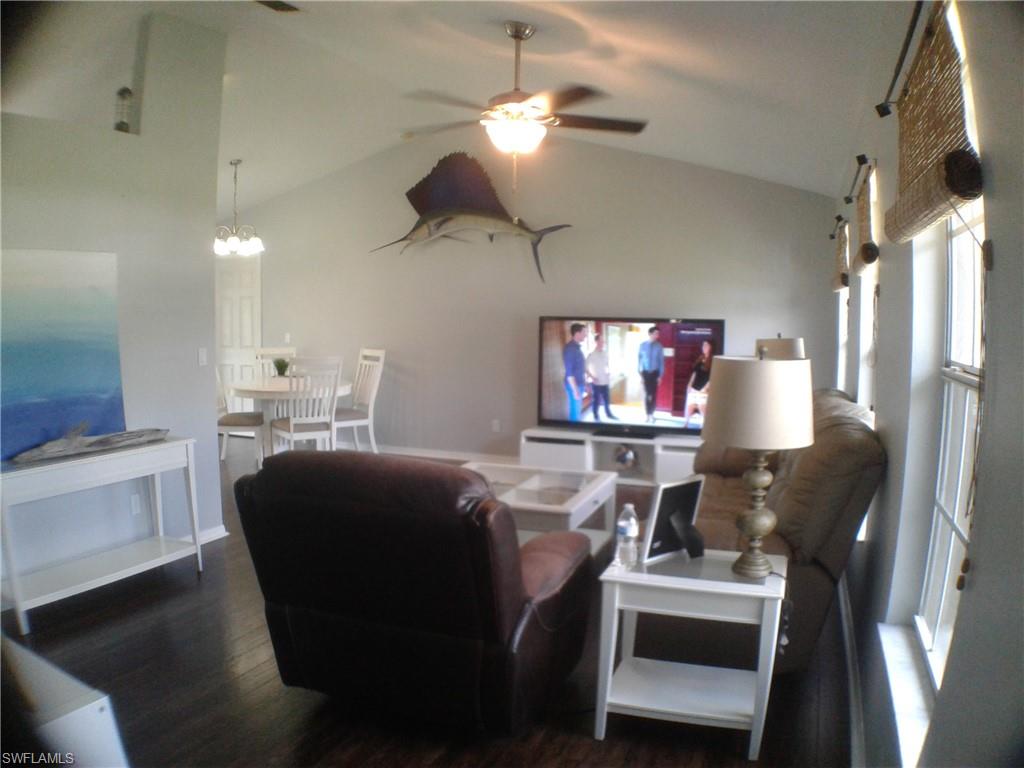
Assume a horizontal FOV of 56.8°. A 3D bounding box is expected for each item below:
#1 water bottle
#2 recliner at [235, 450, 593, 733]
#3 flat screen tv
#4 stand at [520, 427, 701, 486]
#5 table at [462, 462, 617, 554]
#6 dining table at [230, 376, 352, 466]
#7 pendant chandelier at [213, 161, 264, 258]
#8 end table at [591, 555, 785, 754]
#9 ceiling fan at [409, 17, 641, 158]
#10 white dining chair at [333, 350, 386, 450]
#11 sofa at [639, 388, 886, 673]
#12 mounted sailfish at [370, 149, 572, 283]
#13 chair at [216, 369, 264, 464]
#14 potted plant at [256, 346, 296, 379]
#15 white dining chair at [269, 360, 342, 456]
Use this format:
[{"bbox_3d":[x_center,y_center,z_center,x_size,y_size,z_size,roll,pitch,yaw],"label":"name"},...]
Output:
[{"bbox_3d":[0.359,0.469,2.930,0.067,0.207,0.067,2,6,18],"label":"water bottle"},{"bbox_3d":[-0.348,0.662,3.726,1.000,0.970,0.980,3,6,17],"label":"recliner"},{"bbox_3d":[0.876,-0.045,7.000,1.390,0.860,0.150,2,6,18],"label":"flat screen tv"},{"bbox_3d":[0.865,0.566,7.100,1.570,0.370,0.400,2,6,18],"label":"stand"},{"bbox_3d":[-0.007,0.745,4.800,0.910,0.500,0.910,2,6,18],"label":"table"},{"bbox_3d":[-1.879,0.344,8.050,1.040,0.750,1.040,1,5,0],"label":"dining table"},{"bbox_3d":[-2.289,-1.482,7.950,0.440,0.820,0.440,3,6,17],"label":"pendant chandelier"},{"bbox_3d":[0.559,0.828,2.930,0.535,0.540,0.360,2,6,18],"label":"end table"},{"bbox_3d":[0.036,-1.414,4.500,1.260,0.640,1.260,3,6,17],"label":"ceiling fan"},{"bbox_3d":[-1.391,0.163,8.550,0.530,0.980,0.460,-3,7,-39],"label":"white dining chair"},{"bbox_3d":[1.182,0.566,4.450,0.920,0.950,1.950,2,6,18],"label":"sofa"},{"bbox_3d":[-0.364,-1.469,8.300,1.820,1.120,0.280,3,6,17],"label":"mounted sailfish"},{"bbox_3d":[-2.154,0.223,7.400,0.500,0.920,0.440,-1,6,-13],"label":"chair"},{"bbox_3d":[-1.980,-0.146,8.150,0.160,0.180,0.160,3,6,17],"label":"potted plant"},{"bbox_3d":[-1.560,0.268,7.150,0.440,0.940,0.500,-3,7,-31],"label":"white dining chair"}]

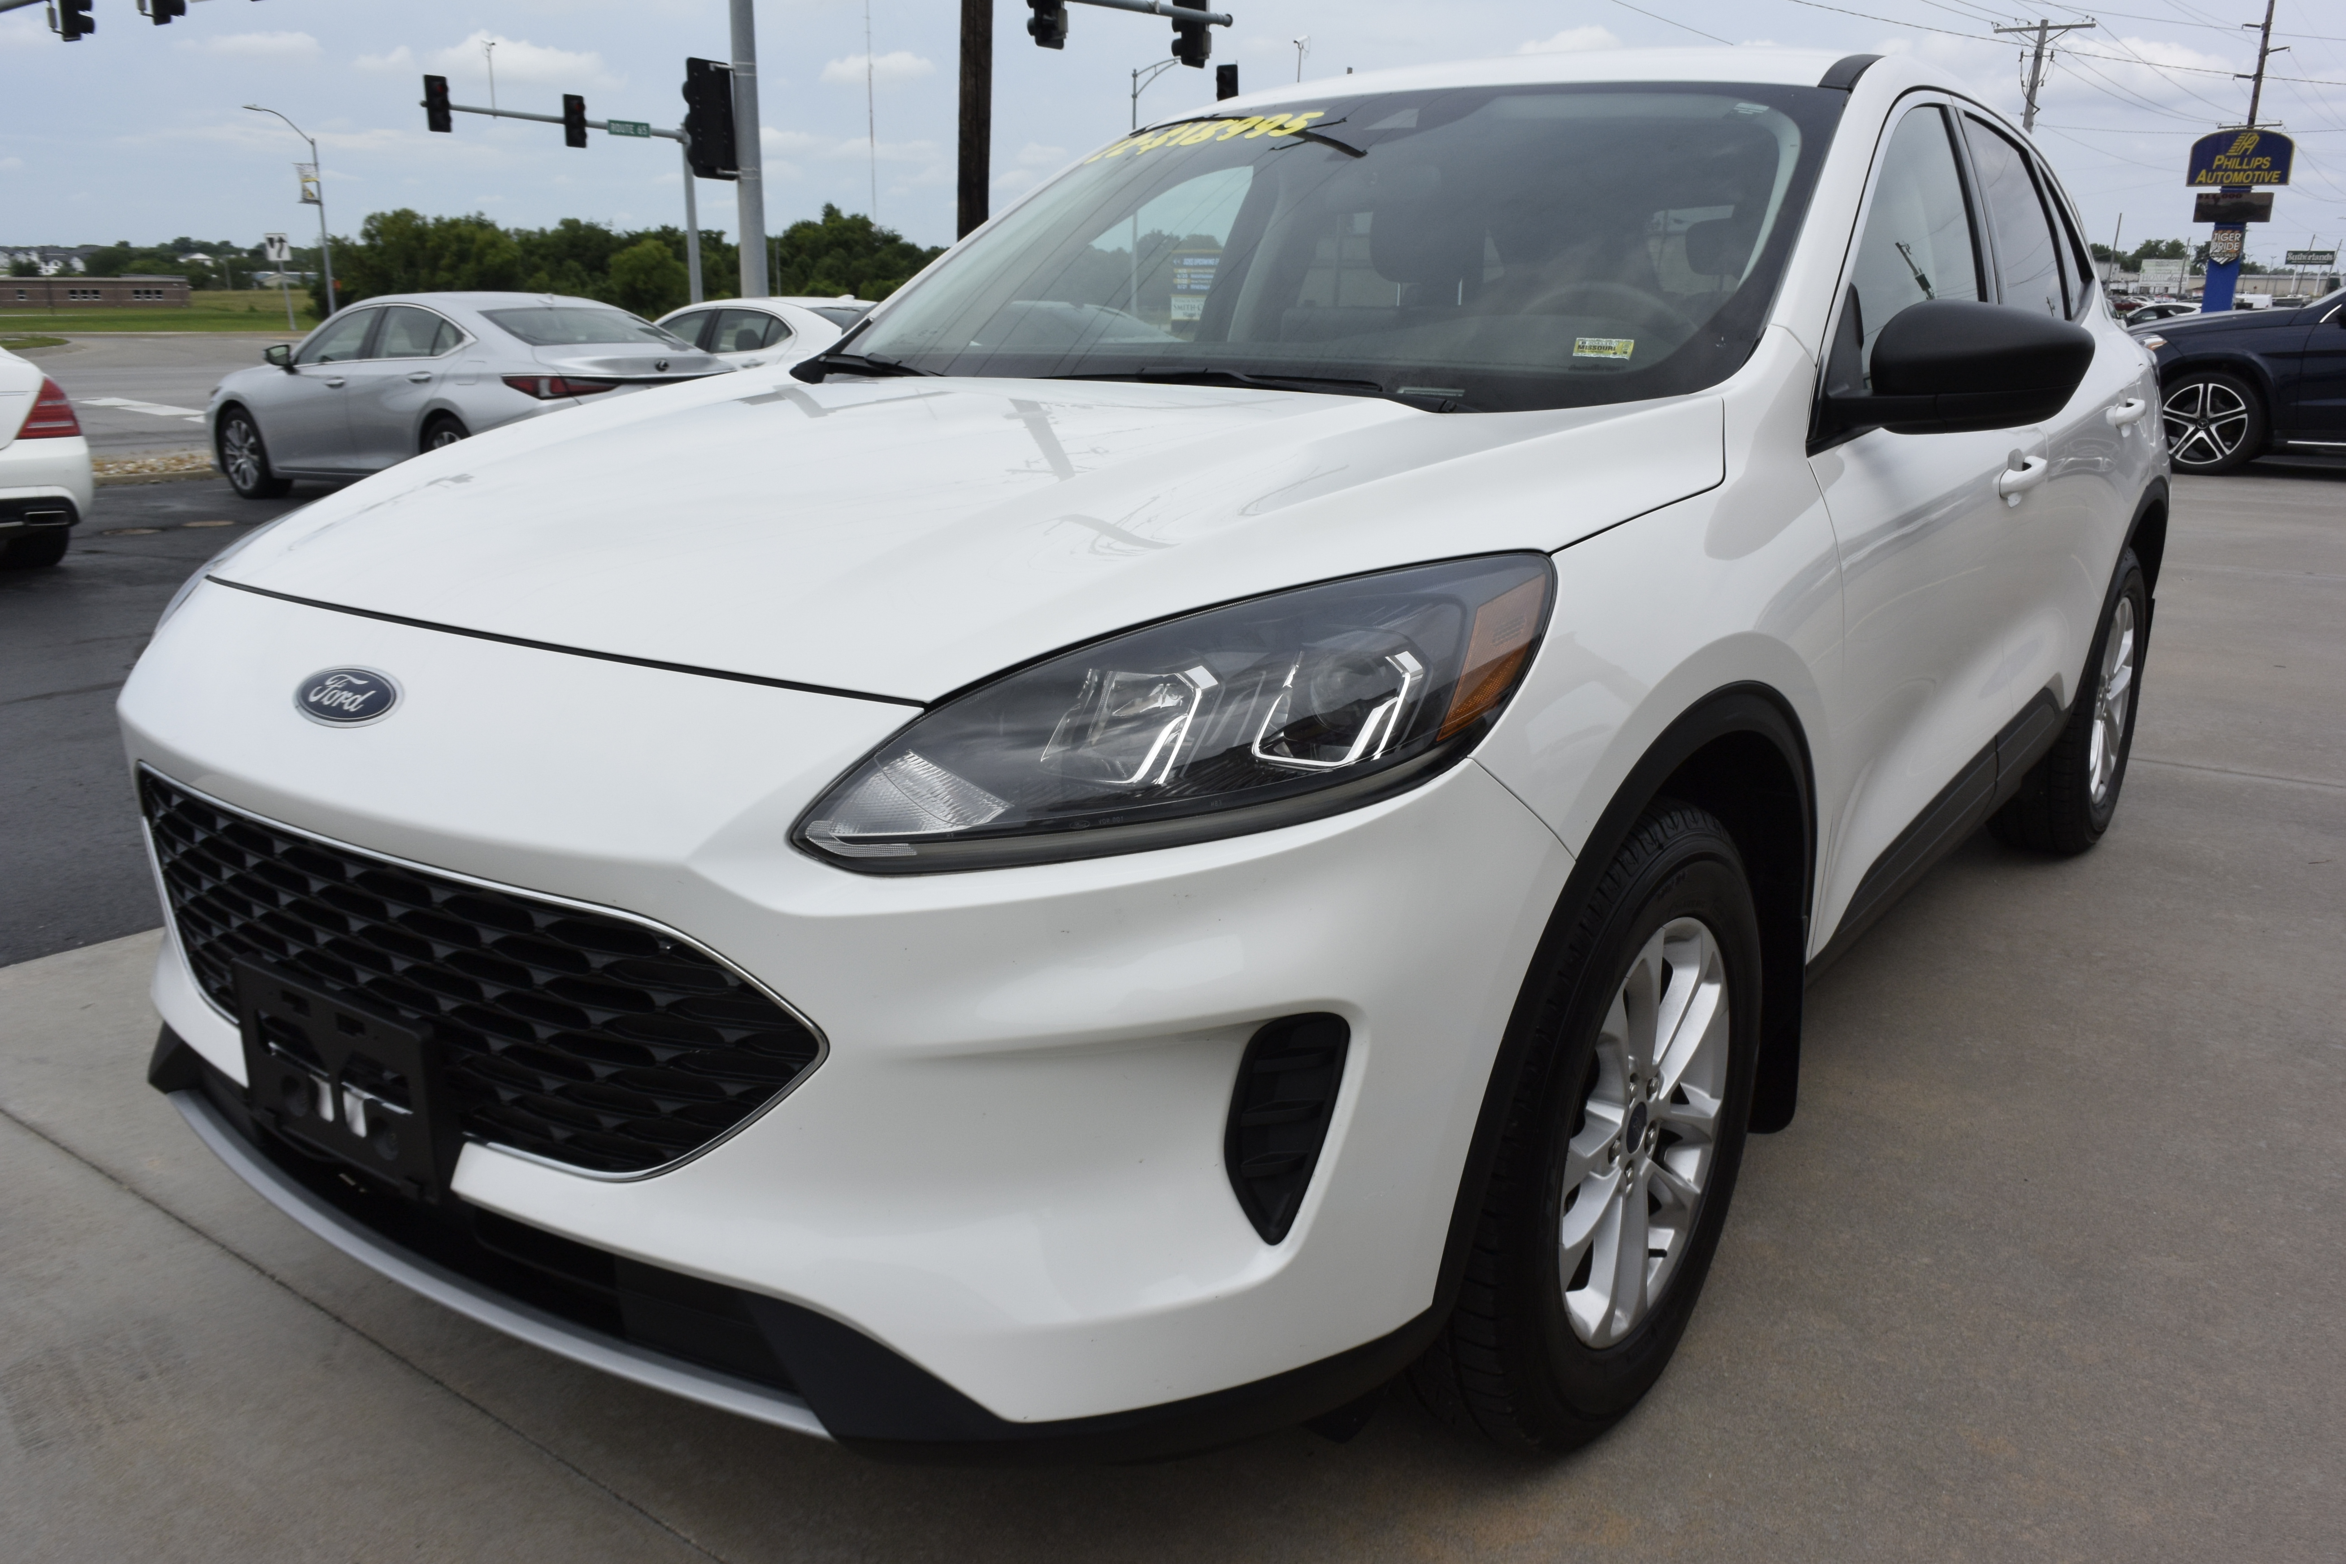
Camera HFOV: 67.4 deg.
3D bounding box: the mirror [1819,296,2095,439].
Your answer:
[{"bbox_3d":[0.958,-0.495,2.113,0.250,0.180,0.240,11,18,35],"label":"mirror"}]

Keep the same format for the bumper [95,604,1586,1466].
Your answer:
[{"bbox_3d":[-0.562,0.170,1.840,1.840,0.710,0.650,11,18,35],"label":"bumper"}]

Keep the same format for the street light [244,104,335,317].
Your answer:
[{"bbox_3d":[-30.443,-19.328,60.664,2.200,7.700,0.500,-6,16,-20],"label":"street light"}]

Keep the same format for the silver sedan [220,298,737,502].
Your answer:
[{"bbox_3d":[-5.060,-2.729,12.528,4.950,1.445,1.865,11,19,37],"label":"silver sedan"}]

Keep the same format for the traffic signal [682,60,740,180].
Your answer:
[{"bbox_3d":[-5.261,-7.531,20.000,0.400,1.290,0.570,9,17,31],"label":"traffic signal"}]

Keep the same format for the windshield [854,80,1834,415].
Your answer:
[{"bbox_3d":[0.247,-0.835,2.705,1.500,0.170,0.930,11,47,35],"label":"windshield"}]

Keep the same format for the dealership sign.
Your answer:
[{"bbox_3d":[31.555,-18.453,52.000,3.000,1.700,0.450,4,15,15],"label":"dealership sign"}]

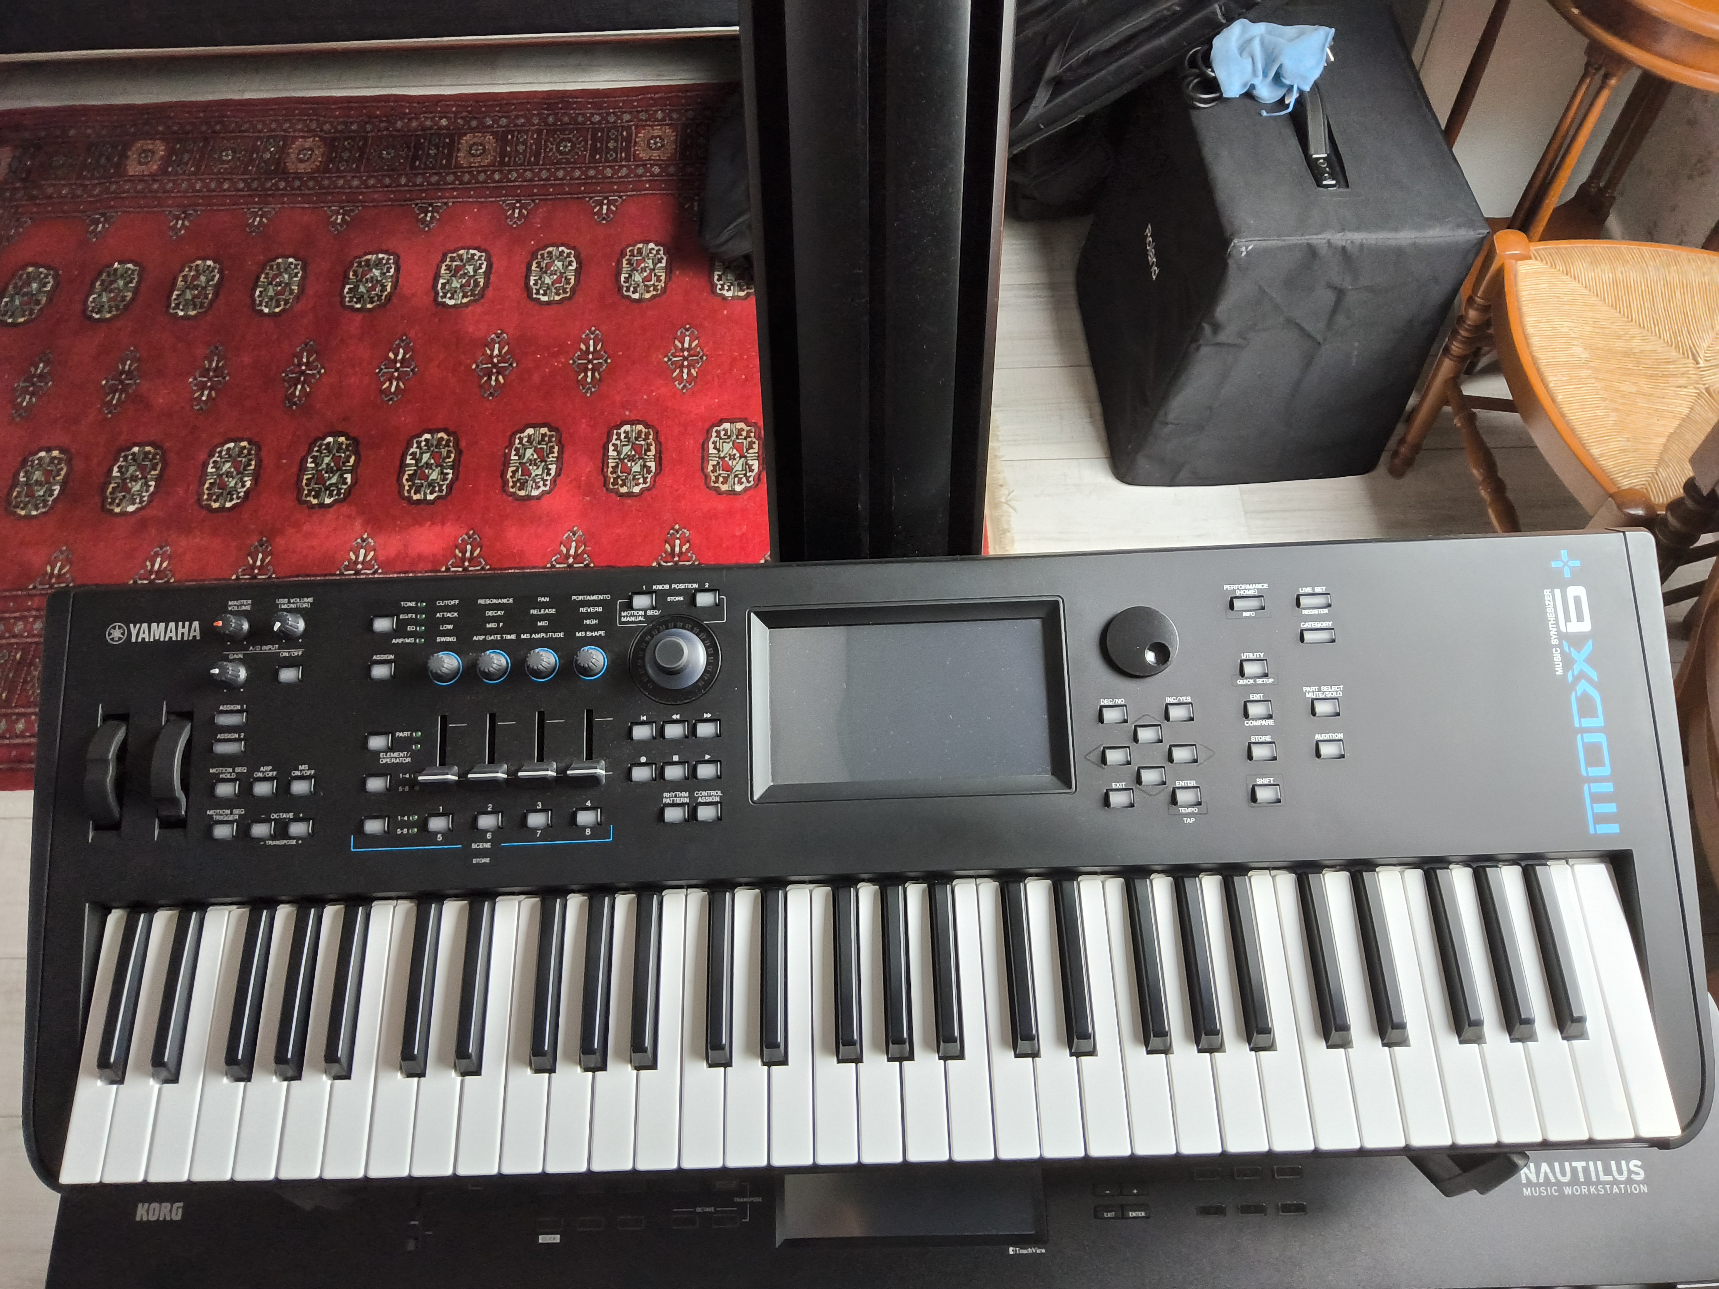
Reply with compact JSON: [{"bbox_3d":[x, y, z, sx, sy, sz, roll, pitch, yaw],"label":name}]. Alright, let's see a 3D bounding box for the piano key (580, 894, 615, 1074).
[{"bbox_3d":[-0.144,0.184,0.678,0.013,0.013,0.091,-2,68,1],"label":"piano key"}]

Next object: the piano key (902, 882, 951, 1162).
[{"bbox_3d":[0.034,0.205,0.678,0.023,0.019,0.144,-2,68,1],"label":"piano key"}]

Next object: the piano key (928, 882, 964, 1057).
[{"bbox_3d":[0.047,0.176,0.673,0.013,0.013,0.093,-2,68,1],"label":"piano key"}]

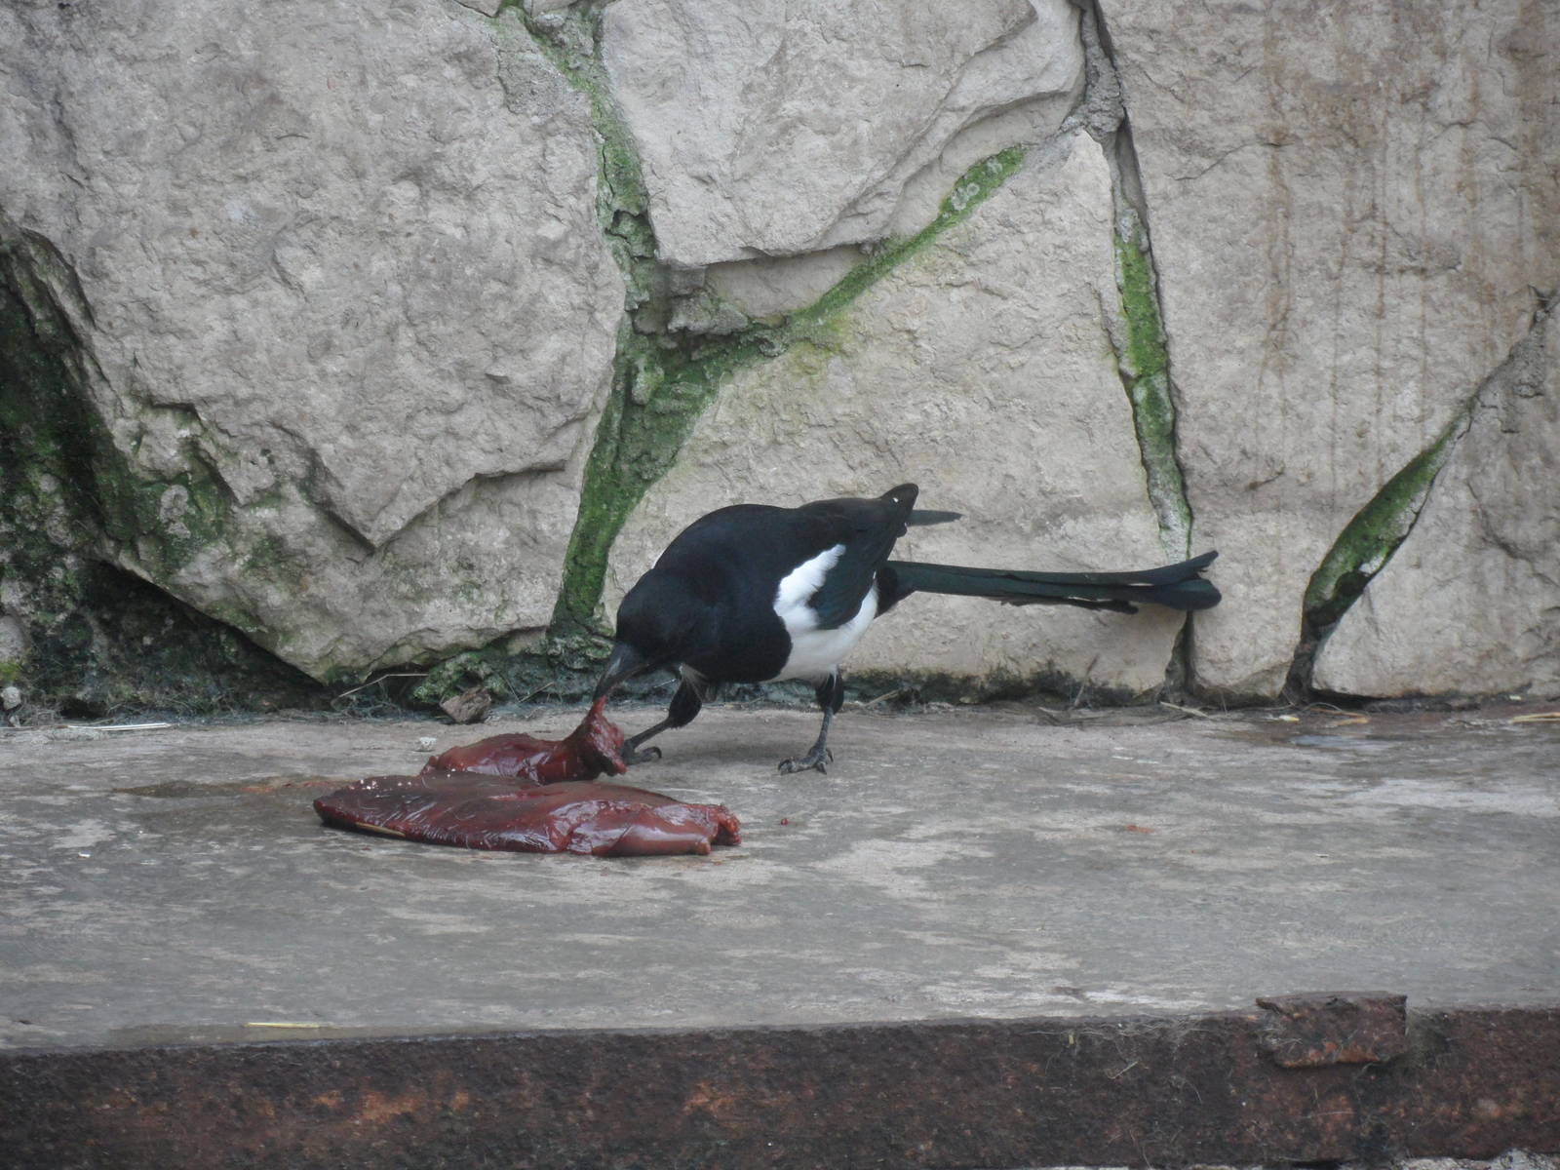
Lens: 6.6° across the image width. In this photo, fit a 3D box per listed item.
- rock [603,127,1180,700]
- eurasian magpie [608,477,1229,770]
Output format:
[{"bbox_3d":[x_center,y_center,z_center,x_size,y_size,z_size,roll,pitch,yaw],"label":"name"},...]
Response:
[{"bbox_3d":[0.067,-0.118,8.303,0.352,0.355,0.130,0,12,-4],"label":"rock"},{"bbox_3d":[0.075,0.019,8.150,0.425,0.165,0.125,-6,14,-27],"label":"eurasian magpie"}]

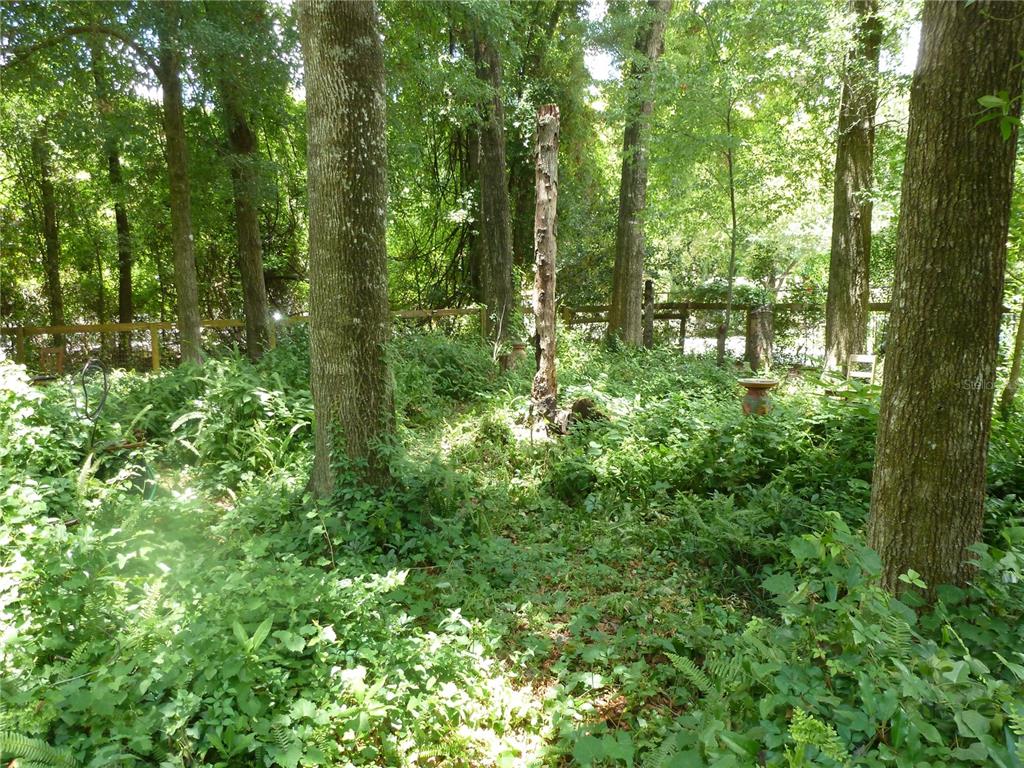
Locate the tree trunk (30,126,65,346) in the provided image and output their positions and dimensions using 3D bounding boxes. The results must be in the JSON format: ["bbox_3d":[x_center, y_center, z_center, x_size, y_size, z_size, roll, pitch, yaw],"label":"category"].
[{"bbox_3d":[-9.011,-2.767,13.800,0.300,4.250,0.300,0,9,0],"label":"tree trunk"}]

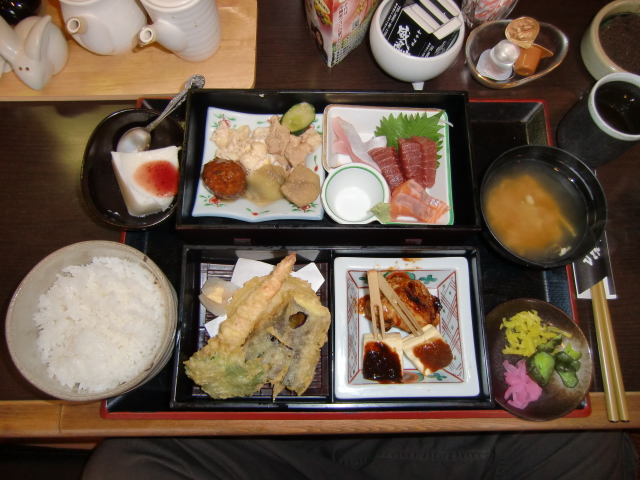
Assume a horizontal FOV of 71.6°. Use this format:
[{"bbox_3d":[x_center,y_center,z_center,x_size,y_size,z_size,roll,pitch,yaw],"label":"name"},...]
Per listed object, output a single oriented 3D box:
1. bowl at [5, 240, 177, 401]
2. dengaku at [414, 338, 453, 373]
[{"bbox_3d":[-0.190,0.071,0.398,0.133,0.064,0.133,1,78,-6],"label":"bowl"},{"bbox_3d":[0.099,0.101,0.401,0.032,0.014,0.033,-33,79,-8],"label":"dengaku"}]

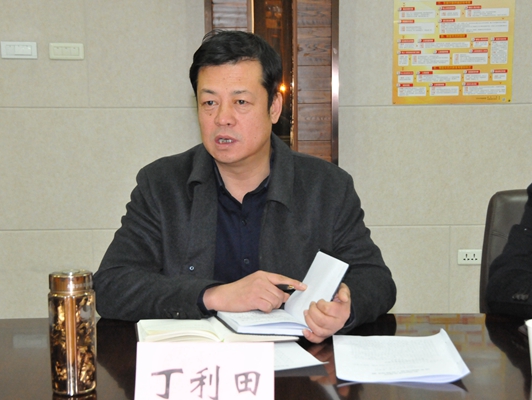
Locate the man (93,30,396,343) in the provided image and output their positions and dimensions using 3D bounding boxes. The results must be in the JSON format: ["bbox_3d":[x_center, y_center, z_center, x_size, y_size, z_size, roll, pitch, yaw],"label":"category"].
[{"bbox_3d":[-0.042,0.316,1.841,0.600,1.290,0.700,0,8,3],"label":"man"}]

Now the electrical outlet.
[{"bbox_3d":[0.985,0.276,4.330,0.118,0.072,0.010,-1,8,-2],"label":"electrical outlet"}]

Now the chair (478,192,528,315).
[{"bbox_3d":[0.814,0.454,2.063,0.600,0.940,0.650,0,8,3],"label":"chair"}]

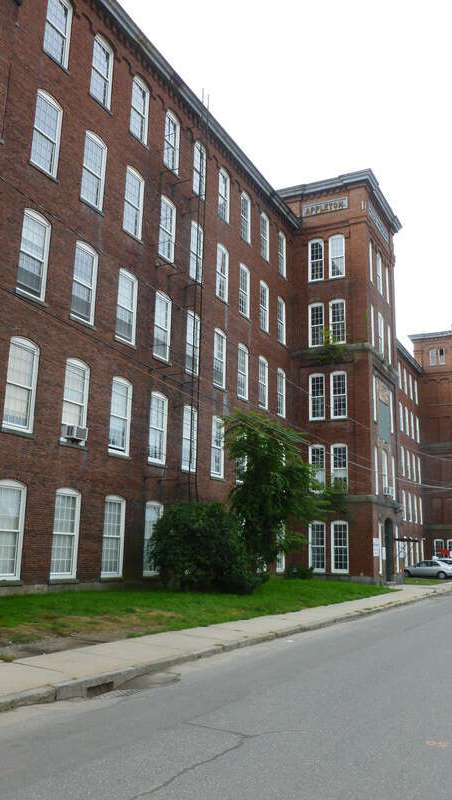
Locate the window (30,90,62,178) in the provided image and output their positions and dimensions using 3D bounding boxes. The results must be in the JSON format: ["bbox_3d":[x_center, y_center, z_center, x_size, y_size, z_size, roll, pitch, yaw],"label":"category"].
[{"bbox_3d":[-5.804,-8.601,20.896,0.160,2.773,1.162,-6,-15,28],"label":"window"}]

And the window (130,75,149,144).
[{"bbox_3d":[-3.589,-11.990,26.732,0.160,2.781,1.201,-5,-15,28],"label":"window"}]

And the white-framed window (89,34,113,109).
[{"bbox_3d":[-4.744,-12.508,24.628,0.160,2.781,1.188,-5,-15,28],"label":"white-framed window"}]

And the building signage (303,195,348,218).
[{"bbox_3d":[5.897,-11.348,38.552,2.842,0.700,0.120,-6,-15,28],"label":"building signage"}]

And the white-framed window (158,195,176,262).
[{"bbox_3d":[-2.527,-7.367,28.003,0.160,2.856,1.145,-6,-15,28],"label":"white-framed window"}]

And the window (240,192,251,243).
[{"bbox_3d":[1.072,-9.958,35.270,0.160,2.751,1.145,-6,-15,28],"label":"window"}]

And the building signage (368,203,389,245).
[{"bbox_3d":[9.478,-10.899,40.025,0.120,0.700,4.410,-6,-15,28],"label":"building signage"}]

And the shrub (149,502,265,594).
[{"bbox_3d":[-0.550,5.319,23.302,3.150,2.898,4.410,-6,-15,28],"label":"shrub"}]

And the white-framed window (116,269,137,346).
[{"bbox_3d":[-3.776,-3.583,24.795,0.150,2.866,1.142,-6,-15,28],"label":"white-framed window"}]

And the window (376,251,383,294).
[{"bbox_3d":[9.760,-8.151,41.476,0.160,2.707,1.201,-5,-15,28],"label":"window"}]

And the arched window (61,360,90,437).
[{"bbox_3d":[-5.042,0.063,21.731,0.150,2.848,1.142,-6,-15,28],"label":"arched window"}]

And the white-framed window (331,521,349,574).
[{"bbox_3d":[6.249,8.021,35.347,0.980,2.810,0.160,-6,-15,28],"label":"white-framed window"}]

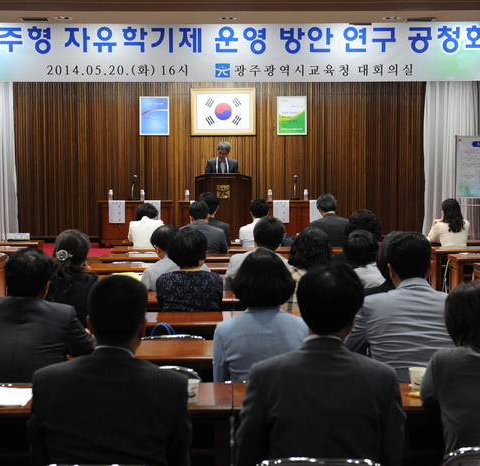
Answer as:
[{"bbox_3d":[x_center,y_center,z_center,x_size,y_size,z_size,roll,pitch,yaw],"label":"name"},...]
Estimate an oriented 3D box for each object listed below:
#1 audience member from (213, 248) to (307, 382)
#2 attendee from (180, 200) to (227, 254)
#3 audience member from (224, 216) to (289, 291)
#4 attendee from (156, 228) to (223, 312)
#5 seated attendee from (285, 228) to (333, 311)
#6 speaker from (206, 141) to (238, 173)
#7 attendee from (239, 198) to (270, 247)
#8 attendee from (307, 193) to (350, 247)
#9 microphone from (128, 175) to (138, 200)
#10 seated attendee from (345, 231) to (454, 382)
[{"bbox_3d":[0.080,0.676,4.847,0.450,1.248,0.720,0,3,0],"label":"audience member"},{"bbox_3d":[-0.366,0.304,11.156,0.480,1.259,0.740,0,3,0],"label":"attendee"},{"bbox_3d":[0.115,0.493,8.072,0.480,1.239,0.740,0,3,0],"label":"audience member"},{"bbox_3d":[-0.305,0.565,6.700,0.470,1.179,0.780,0,3,-1],"label":"attendee"},{"bbox_3d":[0.422,0.563,6.974,0.460,1.227,0.720,0,3,0],"label":"seated attendee"},{"bbox_3d":[-0.267,-0.546,16.794,0.500,1.660,0.400,0,3,-1],"label":"speaker"},{"bbox_3d":[0.196,0.248,11.933,0.490,1.223,0.800,0,3,-1],"label":"attendee"},{"bbox_3d":[0.937,0.221,11.940,0.500,1.276,0.800,0,3,-1],"label":"attendee"},{"bbox_3d":[-1.701,-0.727,18.000,0.140,0.400,0.150,0,3,0],"label":"microphone"},{"bbox_3d":[0.682,0.634,4.586,0.540,1.277,0.820,0,3,-1],"label":"seated attendee"}]

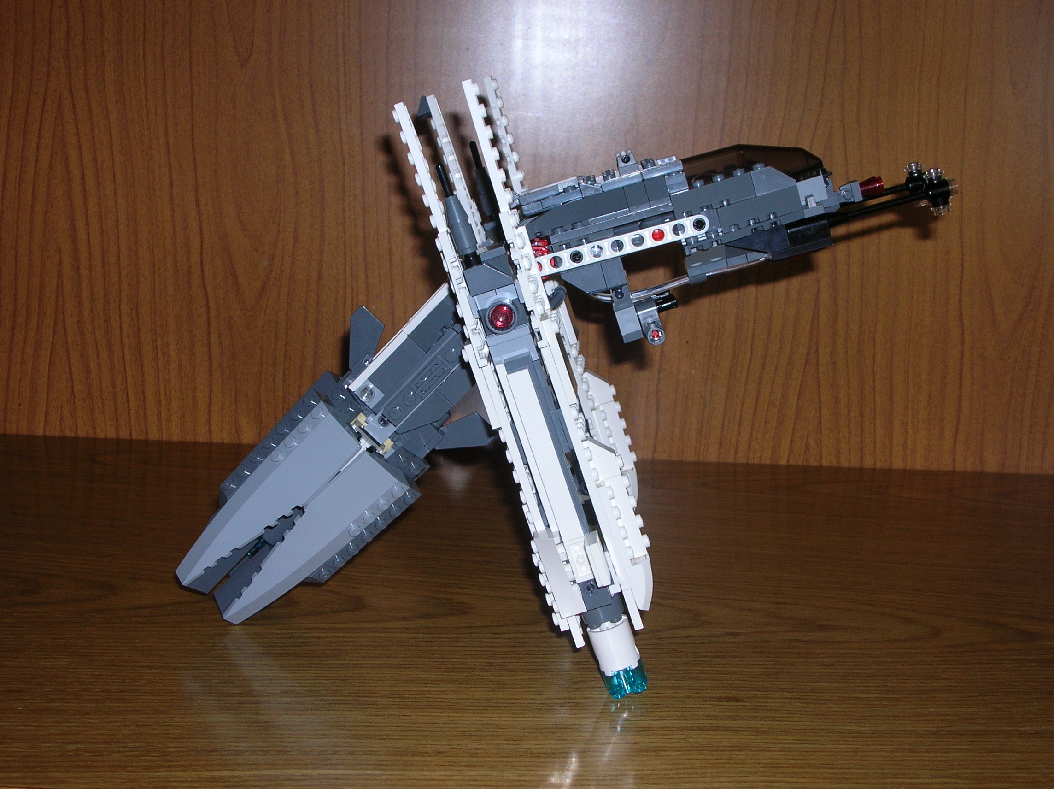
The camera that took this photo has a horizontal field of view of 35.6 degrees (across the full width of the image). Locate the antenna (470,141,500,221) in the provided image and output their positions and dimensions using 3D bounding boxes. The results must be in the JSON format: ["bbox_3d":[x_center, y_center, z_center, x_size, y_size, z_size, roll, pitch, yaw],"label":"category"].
[{"bbox_3d":[-0.018,-0.091,0.700,0.008,0.035,0.008,-16,6,6],"label":"antenna"}]

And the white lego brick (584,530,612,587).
[{"bbox_3d":[0.026,0.061,0.602,0.005,0.016,0.016,-18,8,7],"label":"white lego brick"}]

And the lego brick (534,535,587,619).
[{"bbox_3d":[0.012,0.064,0.602,0.010,0.032,0.016,-18,8,7],"label":"lego brick"}]

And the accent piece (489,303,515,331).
[{"bbox_3d":[-0.009,-0.028,0.597,0.009,0.009,0.004,-18,8,7],"label":"accent piece"}]

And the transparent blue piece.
[{"bbox_3d":[0.037,0.106,0.616,0.016,0.011,0.016,-18,8,7],"label":"transparent blue piece"}]

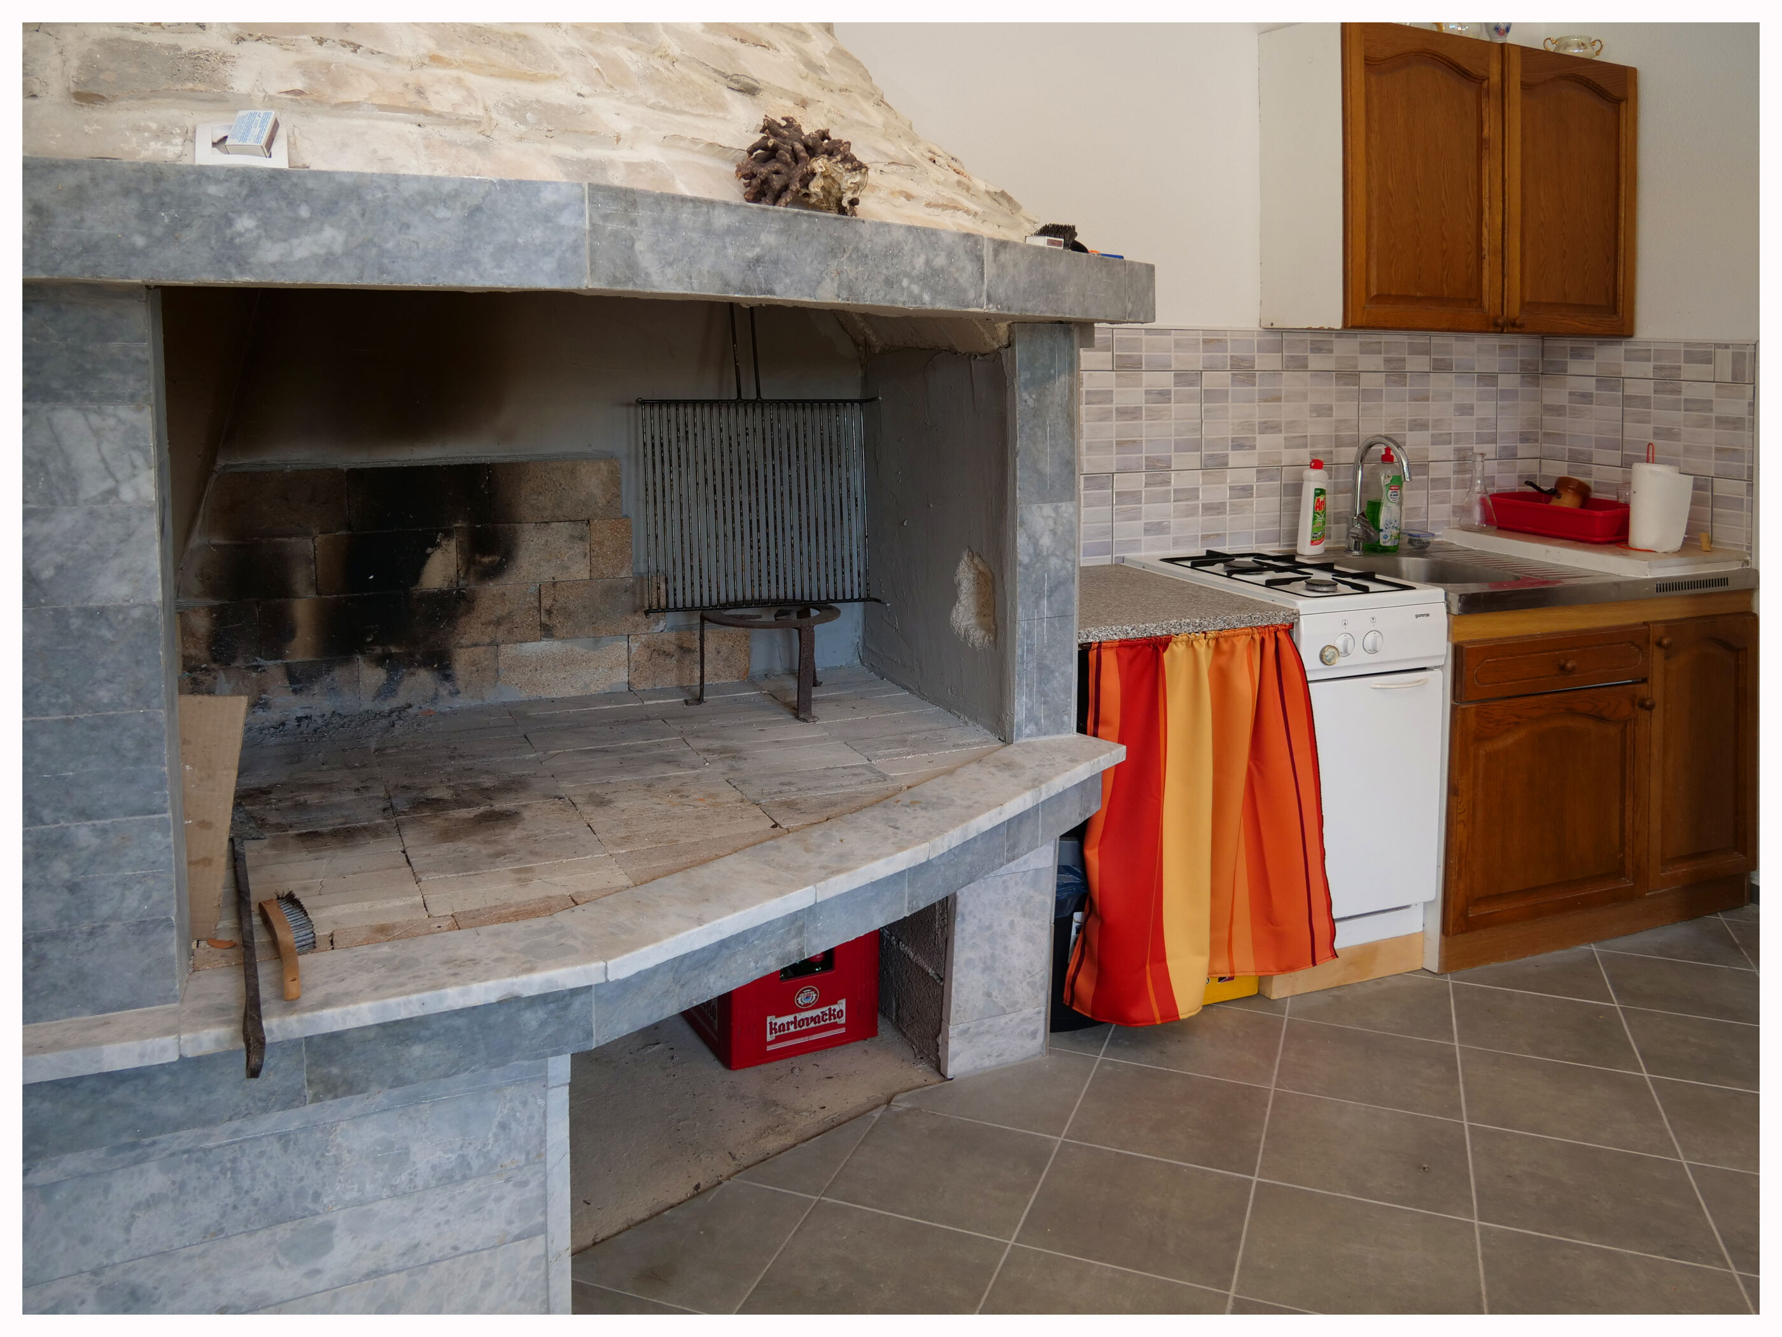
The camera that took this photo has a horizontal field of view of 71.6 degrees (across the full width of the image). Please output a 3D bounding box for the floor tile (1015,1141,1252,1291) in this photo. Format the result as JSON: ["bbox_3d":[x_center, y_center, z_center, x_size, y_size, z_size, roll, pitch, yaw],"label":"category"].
[{"bbox_3d":[0.400,0.874,1.983,0.332,0.010,0.332,4,9,22],"label":"floor tile"}]

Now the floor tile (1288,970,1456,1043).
[{"bbox_3d":[1.087,0.751,2.780,0.332,0.010,0.332,4,9,22],"label":"floor tile"}]

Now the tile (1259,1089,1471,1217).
[{"bbox_3d":[0.804,0.815,2.087,0.322,0.010,0.322,3,10,22],"label":"tile"}]

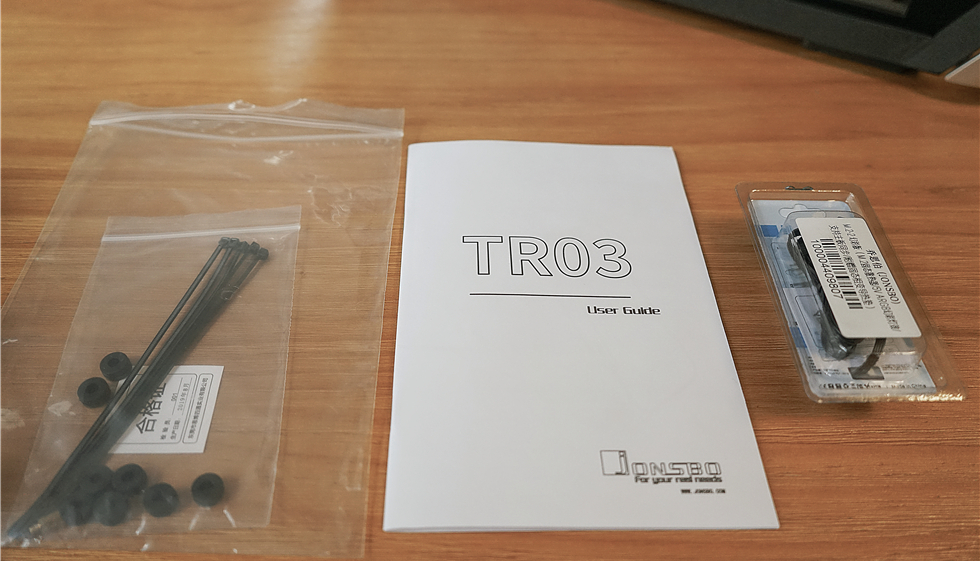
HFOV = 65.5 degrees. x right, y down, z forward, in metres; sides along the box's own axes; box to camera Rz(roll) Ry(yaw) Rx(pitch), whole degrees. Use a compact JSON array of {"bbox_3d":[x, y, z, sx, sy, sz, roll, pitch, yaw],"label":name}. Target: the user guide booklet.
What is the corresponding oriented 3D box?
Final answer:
[{"bbox_3d":[0.031,0.008,0.337,0.141,0.004,0.210,0,50,-3],"label":"user guide booklet"}]

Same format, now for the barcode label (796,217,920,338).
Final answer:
[{"bbox_3d":[0.157,-0.003,0.327,0.032,0.001,0.067,1,51,-3],"label":"barcode label"}]

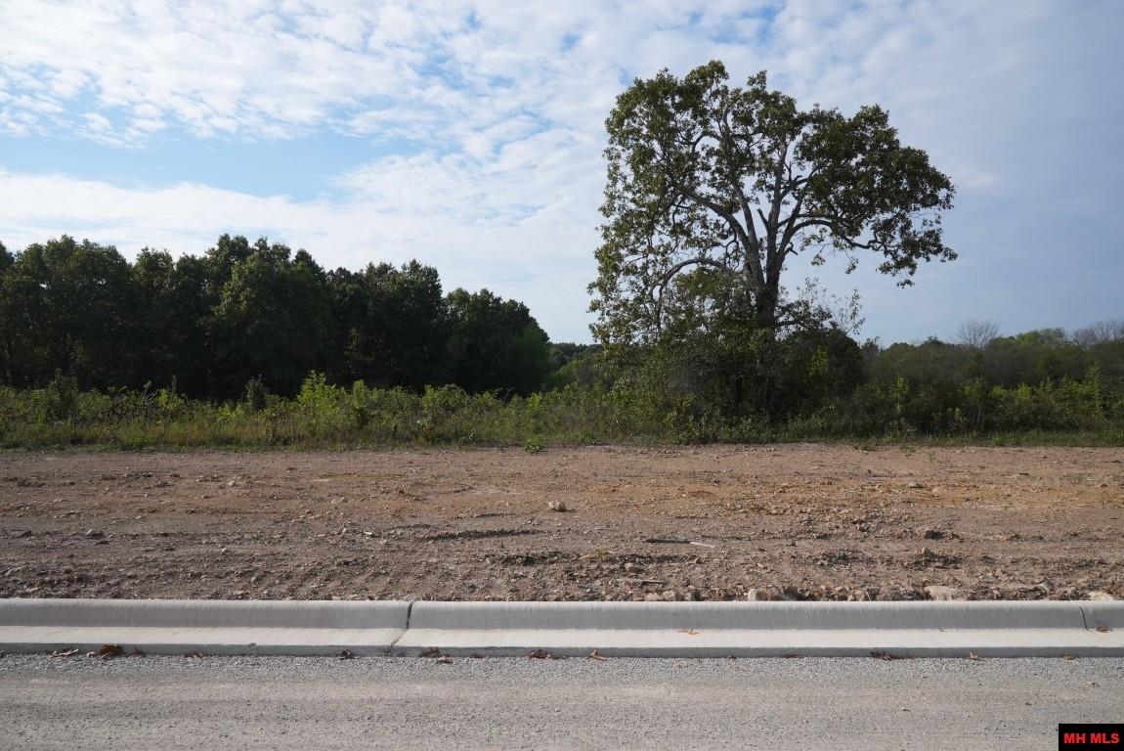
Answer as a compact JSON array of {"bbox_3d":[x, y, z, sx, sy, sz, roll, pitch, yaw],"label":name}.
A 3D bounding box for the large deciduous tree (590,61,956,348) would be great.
[{"bbox_3d":[6.633,-4.300,23.500,11.400,11.200,10.000,0,0,0],"label":"large deciduous tree"}]

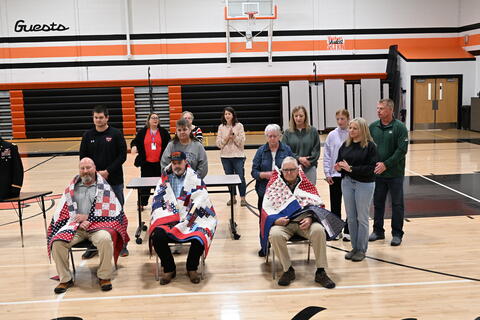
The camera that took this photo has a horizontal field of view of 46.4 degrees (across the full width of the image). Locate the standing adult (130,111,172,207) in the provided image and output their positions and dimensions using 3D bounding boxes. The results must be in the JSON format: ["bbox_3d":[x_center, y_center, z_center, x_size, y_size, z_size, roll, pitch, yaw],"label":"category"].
[{"bbox_3d":[-1.554,-0.006,9.777,0.646,1.626,0.384,-3,8,-12],"label":"standing adult"}]

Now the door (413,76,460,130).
[{"bbox_3d":[8.190,-2.332,23.459,1.880,2.140,0.120,-2,8,-4],"label":"door"}]

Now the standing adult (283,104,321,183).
[{"bbox_3d":[0.809,0.182,7.367,0.500,1.720,0.360,0,8,6],"label":"standing adult"}]

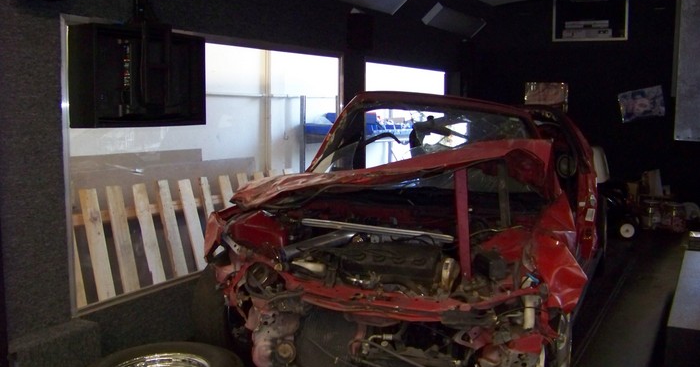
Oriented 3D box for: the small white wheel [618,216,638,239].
[{"bbox_3d":[2.613,0.425,6.850,0.200,0.210,0.070,3,6,24],"label":"small white wheel"}]

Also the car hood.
[{"bbox_3d":[0.208,-0.032,3.310,1.360,0.360,0.750,3,7,23],"label":"car hood"}]

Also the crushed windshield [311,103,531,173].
[{"bbox_3d":[0.417,-0.225,3.966,1.300,0.430,0.520,3,7,23],"label":"crushed windshield"}]

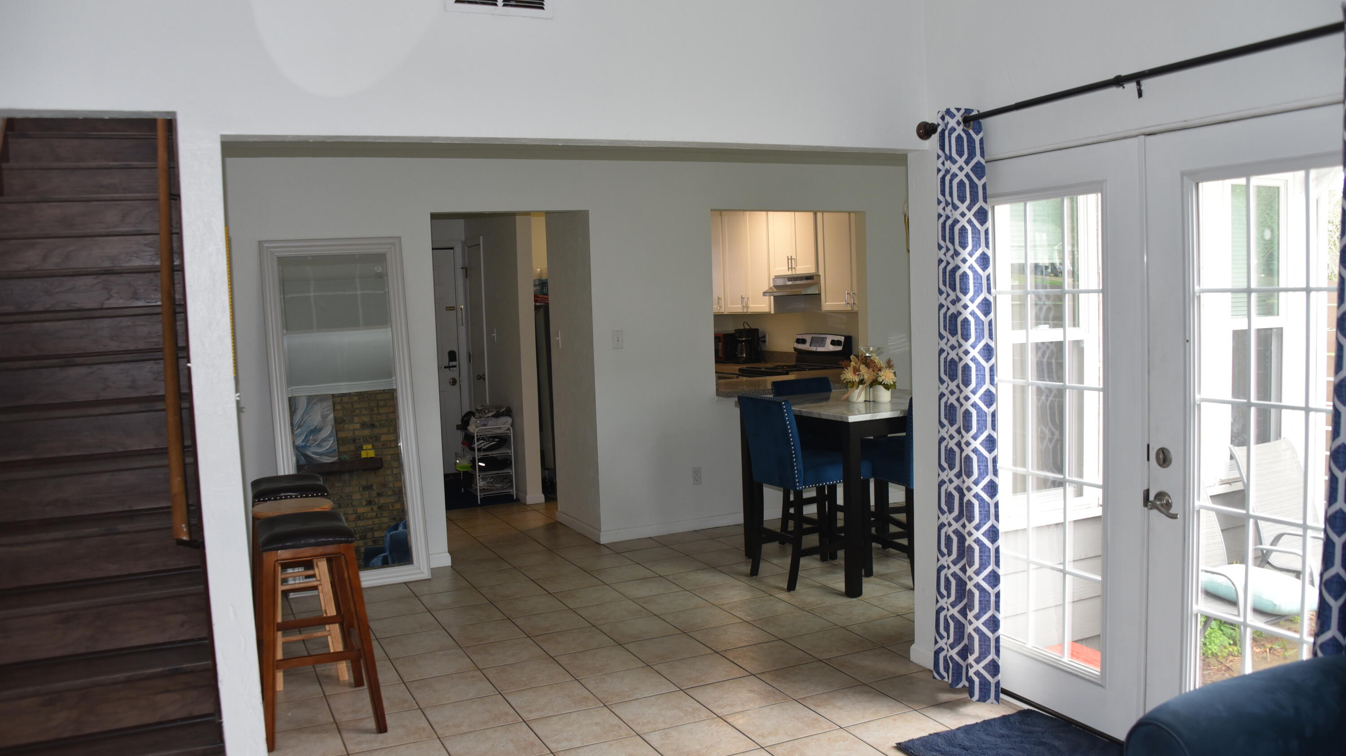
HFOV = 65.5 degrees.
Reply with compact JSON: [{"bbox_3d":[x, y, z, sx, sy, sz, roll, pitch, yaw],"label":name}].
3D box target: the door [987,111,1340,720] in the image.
[{"bbox_3d":[1.491,0.222,3.313,0.060,1.970,1.530,-4,5,-30],"label":"door"}]

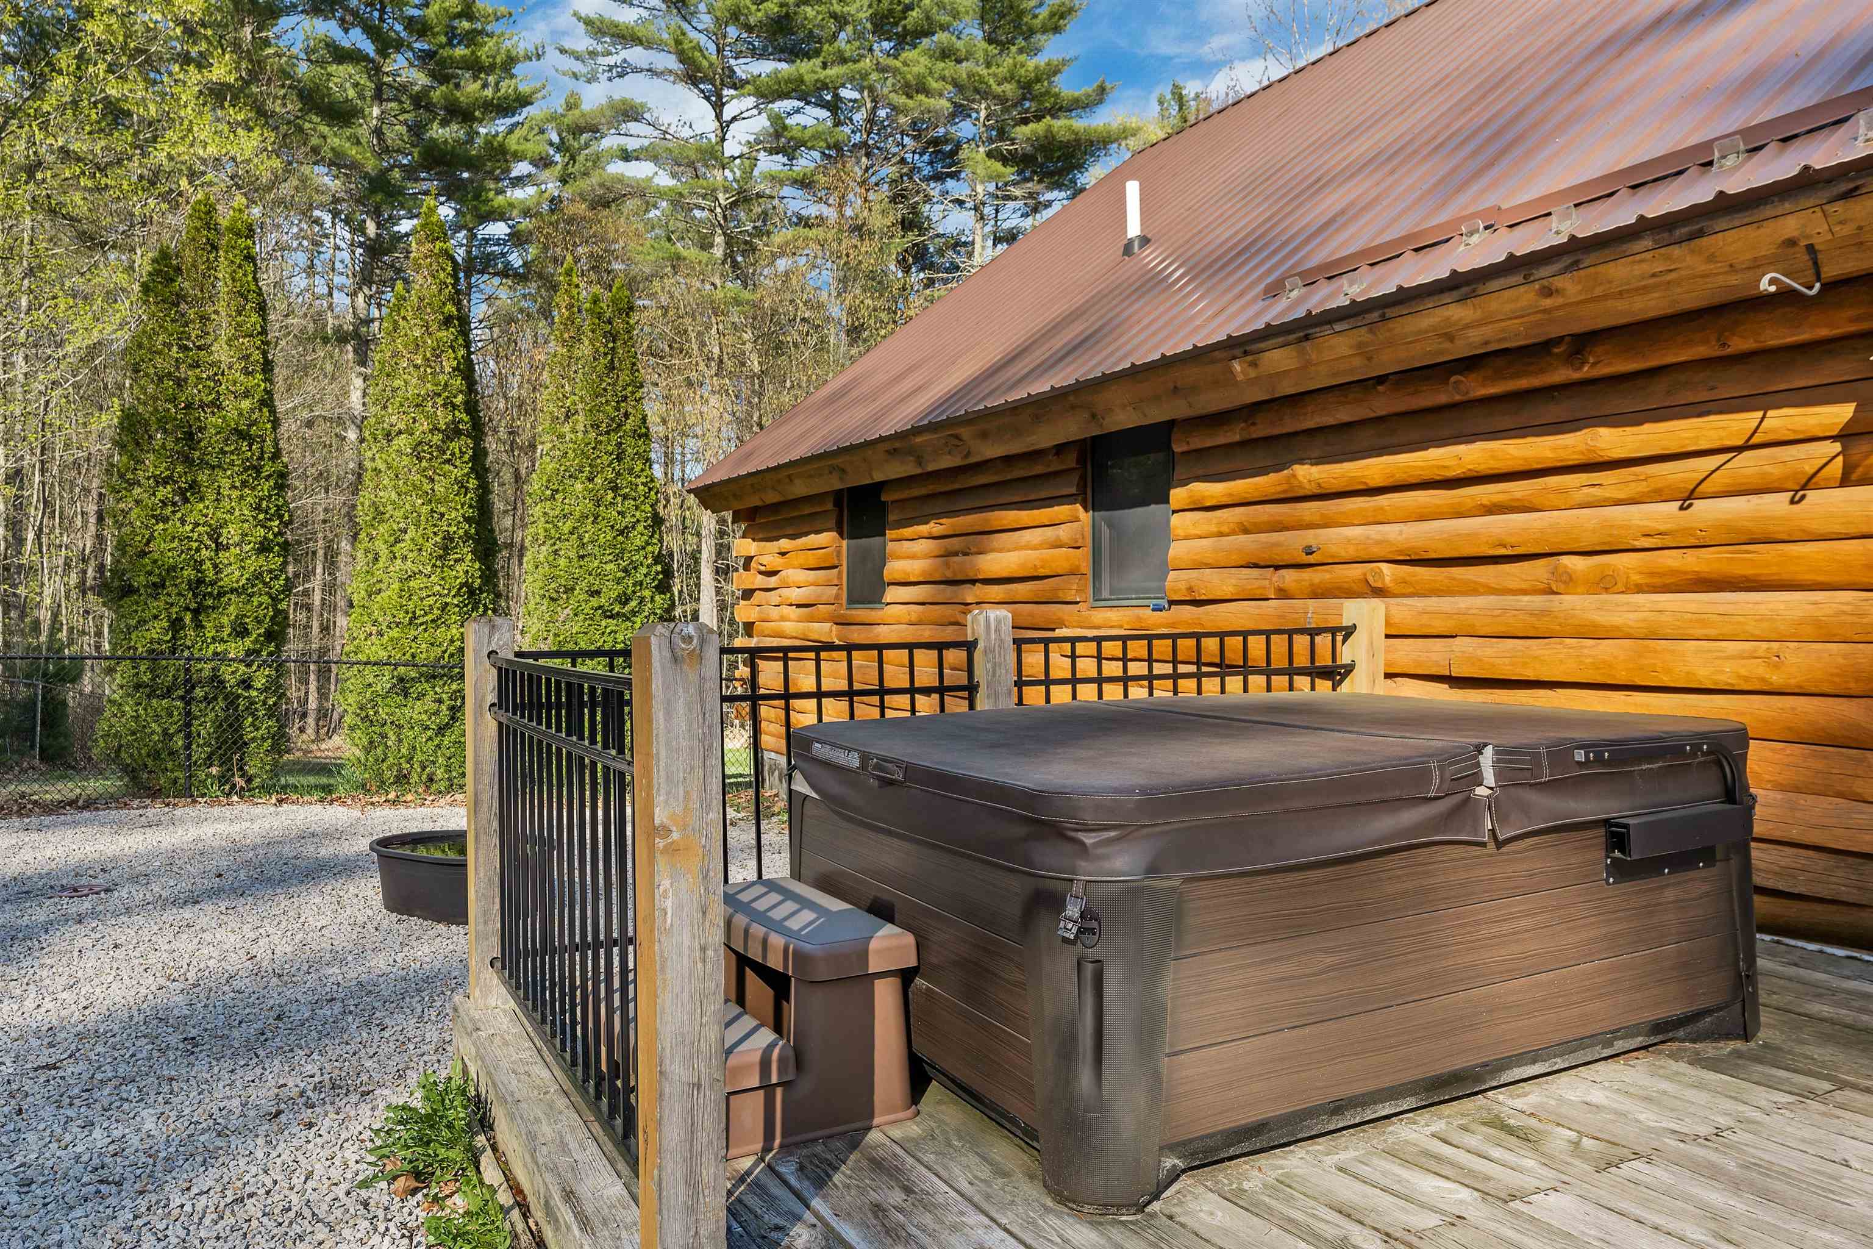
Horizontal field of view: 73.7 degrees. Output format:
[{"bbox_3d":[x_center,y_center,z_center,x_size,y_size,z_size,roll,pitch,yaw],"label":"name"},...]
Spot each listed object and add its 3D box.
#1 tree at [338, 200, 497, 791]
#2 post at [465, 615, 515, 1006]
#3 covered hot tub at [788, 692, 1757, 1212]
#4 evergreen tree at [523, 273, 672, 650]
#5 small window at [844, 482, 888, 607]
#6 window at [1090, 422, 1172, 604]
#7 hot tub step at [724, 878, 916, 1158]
[{"bbox_3d":[-5.020,-1.241,12.100,1.475,5.716,1.475,-1,1,-22],"label":"tree"},{"bbox_3d":[-1.284,0.530,3.584,0.116,1.108,0.116,-1,1,-28],"label":"post"},{"bbox_3d":[0.873,0.676,3.554,2.172,0.798,1.624,-1,1,-28],"label":"covered hot tub"},{"bbox_3d":[-3.337,-0.894,12.300,1.413,5.133,1.413,-1,1,-15],"label":"evergreen tree"},{"bbox_3d":[-0.568,-0.690,10.755,0.100,1.060,0.878,-1,1,-28],"label":"small window"},{"bbox_3d":[1.189,-0.651,7.403,0.100,1.060,0.832,-1,1,-28],"label":"window"},{"bbox_3d":[-0.447,0.886,2.926,0.604,0.410,0.695,-1,1,-28],"label":"hot tub step"}]

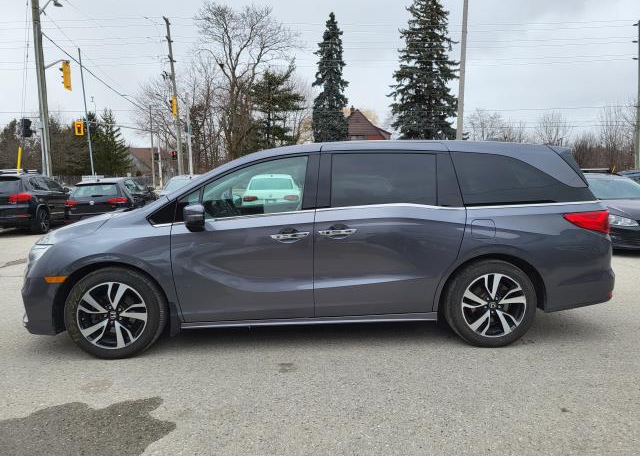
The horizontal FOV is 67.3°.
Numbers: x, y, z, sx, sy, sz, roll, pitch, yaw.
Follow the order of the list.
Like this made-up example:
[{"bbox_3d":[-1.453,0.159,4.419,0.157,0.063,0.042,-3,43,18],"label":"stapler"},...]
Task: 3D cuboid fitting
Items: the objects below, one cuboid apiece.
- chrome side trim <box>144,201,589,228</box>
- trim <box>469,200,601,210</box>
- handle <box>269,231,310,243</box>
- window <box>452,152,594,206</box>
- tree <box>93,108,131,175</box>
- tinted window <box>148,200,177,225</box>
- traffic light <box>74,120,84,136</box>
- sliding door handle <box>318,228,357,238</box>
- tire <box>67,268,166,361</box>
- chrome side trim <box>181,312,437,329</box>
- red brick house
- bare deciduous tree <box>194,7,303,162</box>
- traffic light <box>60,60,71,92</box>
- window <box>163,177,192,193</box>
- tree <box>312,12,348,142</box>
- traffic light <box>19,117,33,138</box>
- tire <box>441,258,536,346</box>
[{"bbox_3d":[0.490,-0.115,3.792,3.600,0.160,0.100,-1,7,-3],"label":"chrome side trim"},{"bbox_3d":[1.722,-0.195,3.855,1.140,0.050,0.060,-1,7,-3],"label":"trim"},{"bbox_3d":[-0.227,0.058,3.708,0.298,0.060,0.060,-1,7,-3],"label":"handle"},{"bbox_3d":[1.671,-0.398,3.947,1.170,0.430,0.080,0,-8,-9],"label":"window"},{"bbox_3d":[-22.586,-8.661,52.513,4.631,8.599,4.631,-1,6,0],"label":"tree"},{"bbox_3d":[-1.237,-0.120,3.779,0.230,0.200,0.050,-1,7,-3],"label":"tinted window"},{"bbox_3d":[-19.656,-8.132,39.287,0.680,1.220,0.350,-2,7,-12],"label":"traffic light"},{"bbox_3d":[0.139,0.044,3.702,0.295,0.080,0.060,-1,7,-3],"label":"sliding door handle"},{"bbox_3d":[-1.599,0.664,3.811,0.730,0.730,0.235,-1,7,-3],"label":"tire"},{"bbox_3d":[-0.074,0.737,3.820,2.024,0.055,0.045,-1,7,-3],"label":"chrome side trim"},{"bbox_3d":[4.459,-8.564,50.351,7.500,8.000,9.000,-1,7,0],"label":"red brick house"},{"bbox_3d":[-6.055,-11.077,41.112,9.087,15.685,8.632,-1,6,0],"label":"bare deciduous tree"},{"bbox_3d":[-10.117,-6.043,19.200,0.420,1.120,0.540,0,7,3],"label":"traffic light"},{"bbox_3d":[-3.511,-1.062,12.456,1.150,0.400,0.300,-2,7,-9],"label":"window"},{"bbox_3d":[0.940,-11.055,41.996,3.300,15.000,3.300,-1,7,0],"label":"tree"},{"bbox_3d":[-11.731,-3.966,19.200,0.380,0.740,0.360,0,7,6],"label":"traffic light"},{"bbox_3d":[1.395,0.617,3.994,0.730,0.730,0.235,-1,7,-3],"label":"tire"}]

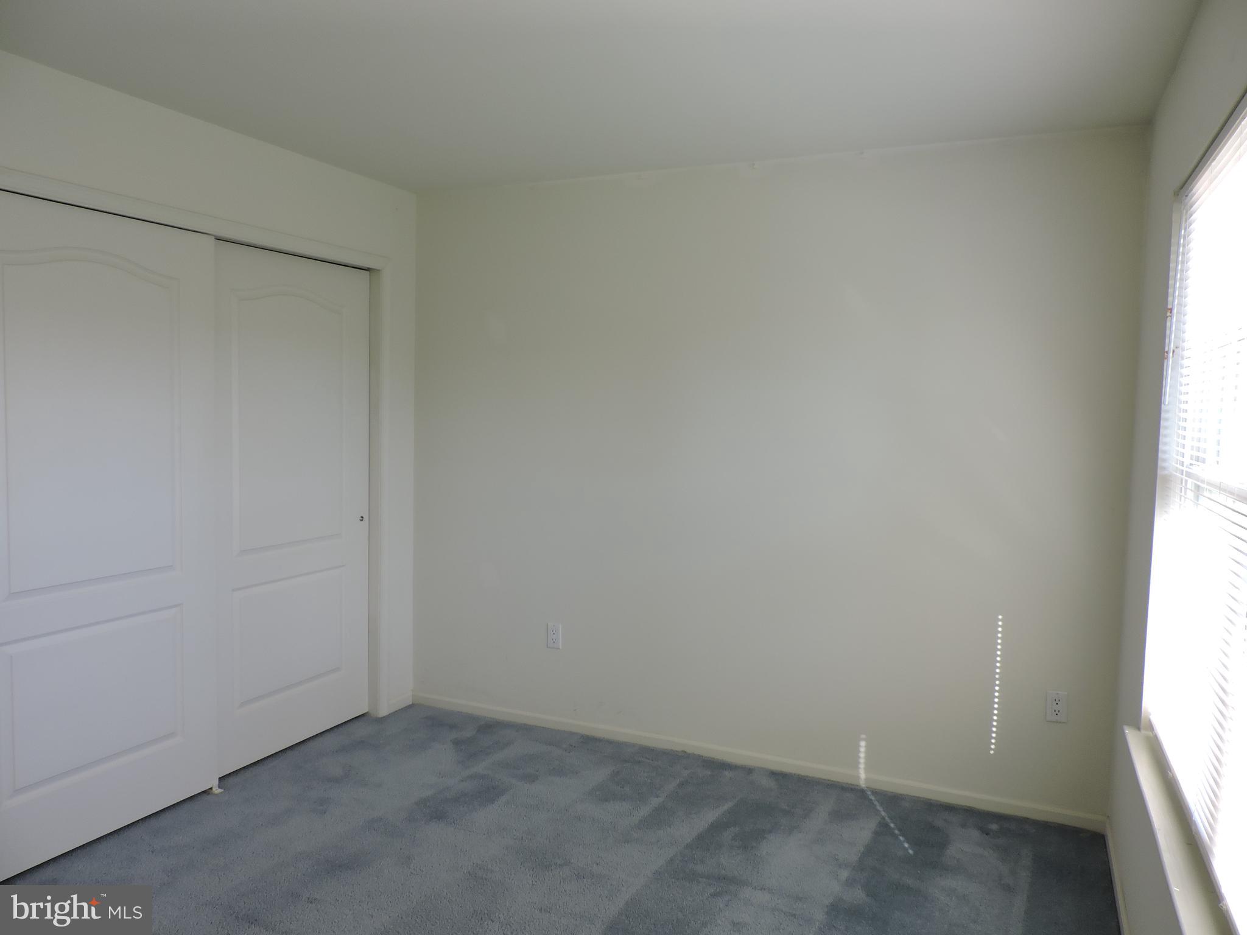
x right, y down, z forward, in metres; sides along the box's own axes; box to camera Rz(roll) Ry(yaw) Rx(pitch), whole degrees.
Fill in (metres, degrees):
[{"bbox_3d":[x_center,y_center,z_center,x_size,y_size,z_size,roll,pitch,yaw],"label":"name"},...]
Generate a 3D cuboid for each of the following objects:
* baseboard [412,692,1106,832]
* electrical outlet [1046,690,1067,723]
[{"bbox_3d":[0.338,1.195,3.644,2.984,0.060,0.015,3,4,24],"label":"baseboard"},{"bbox_3d":[1.551,0.859,3.095,0.070,0.113,0.010,3,4,24],"label":"electrical outlet"}]

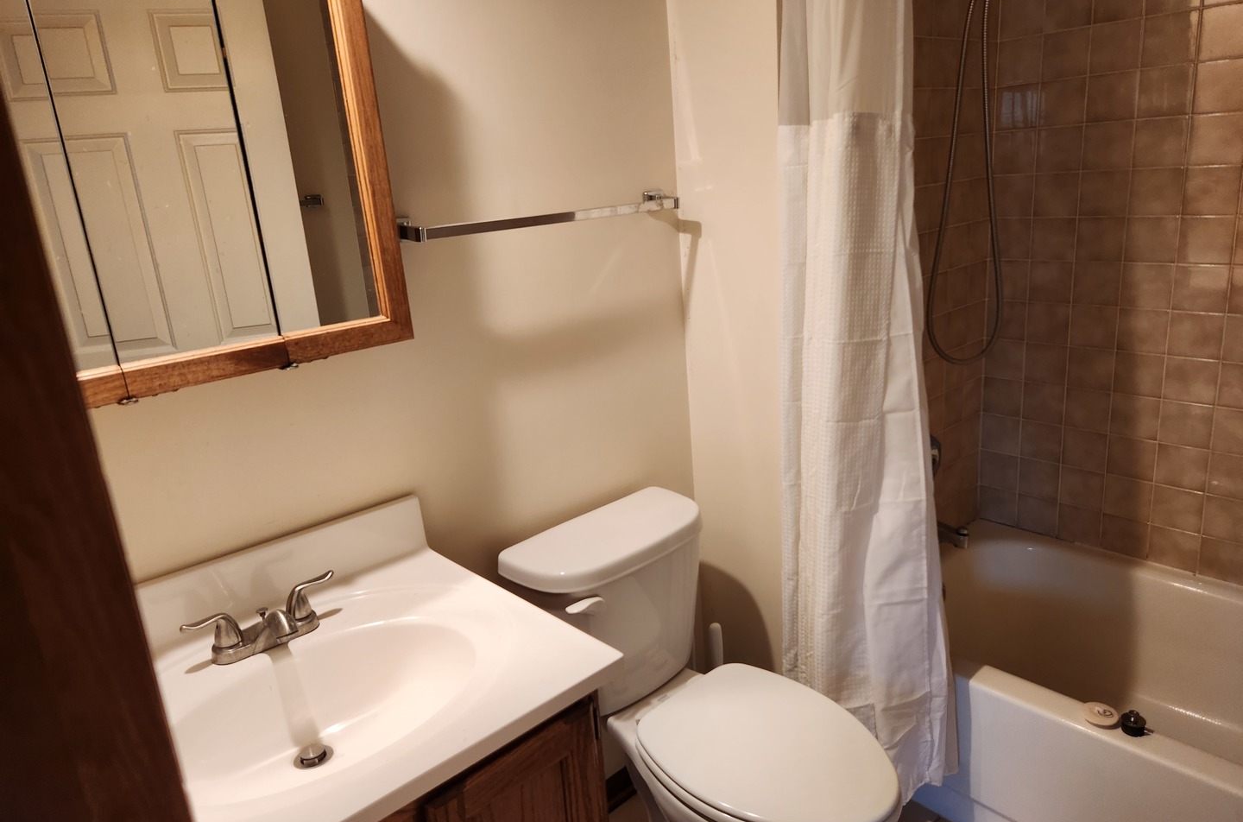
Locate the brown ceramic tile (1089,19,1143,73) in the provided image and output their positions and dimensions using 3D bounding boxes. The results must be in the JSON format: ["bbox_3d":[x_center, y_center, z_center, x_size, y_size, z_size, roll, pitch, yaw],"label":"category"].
[{"bbox_3d":[1.142,-0.838,1.905,0.010,0.108,0.108,-18,21,-38],"label":"brown ceramic tile"}]

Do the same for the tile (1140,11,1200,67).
[{"bbox_3d":[1.216,-0.821,1.827,0.009,0.107,0.107,-19,21,-38],"label":"tile"}]

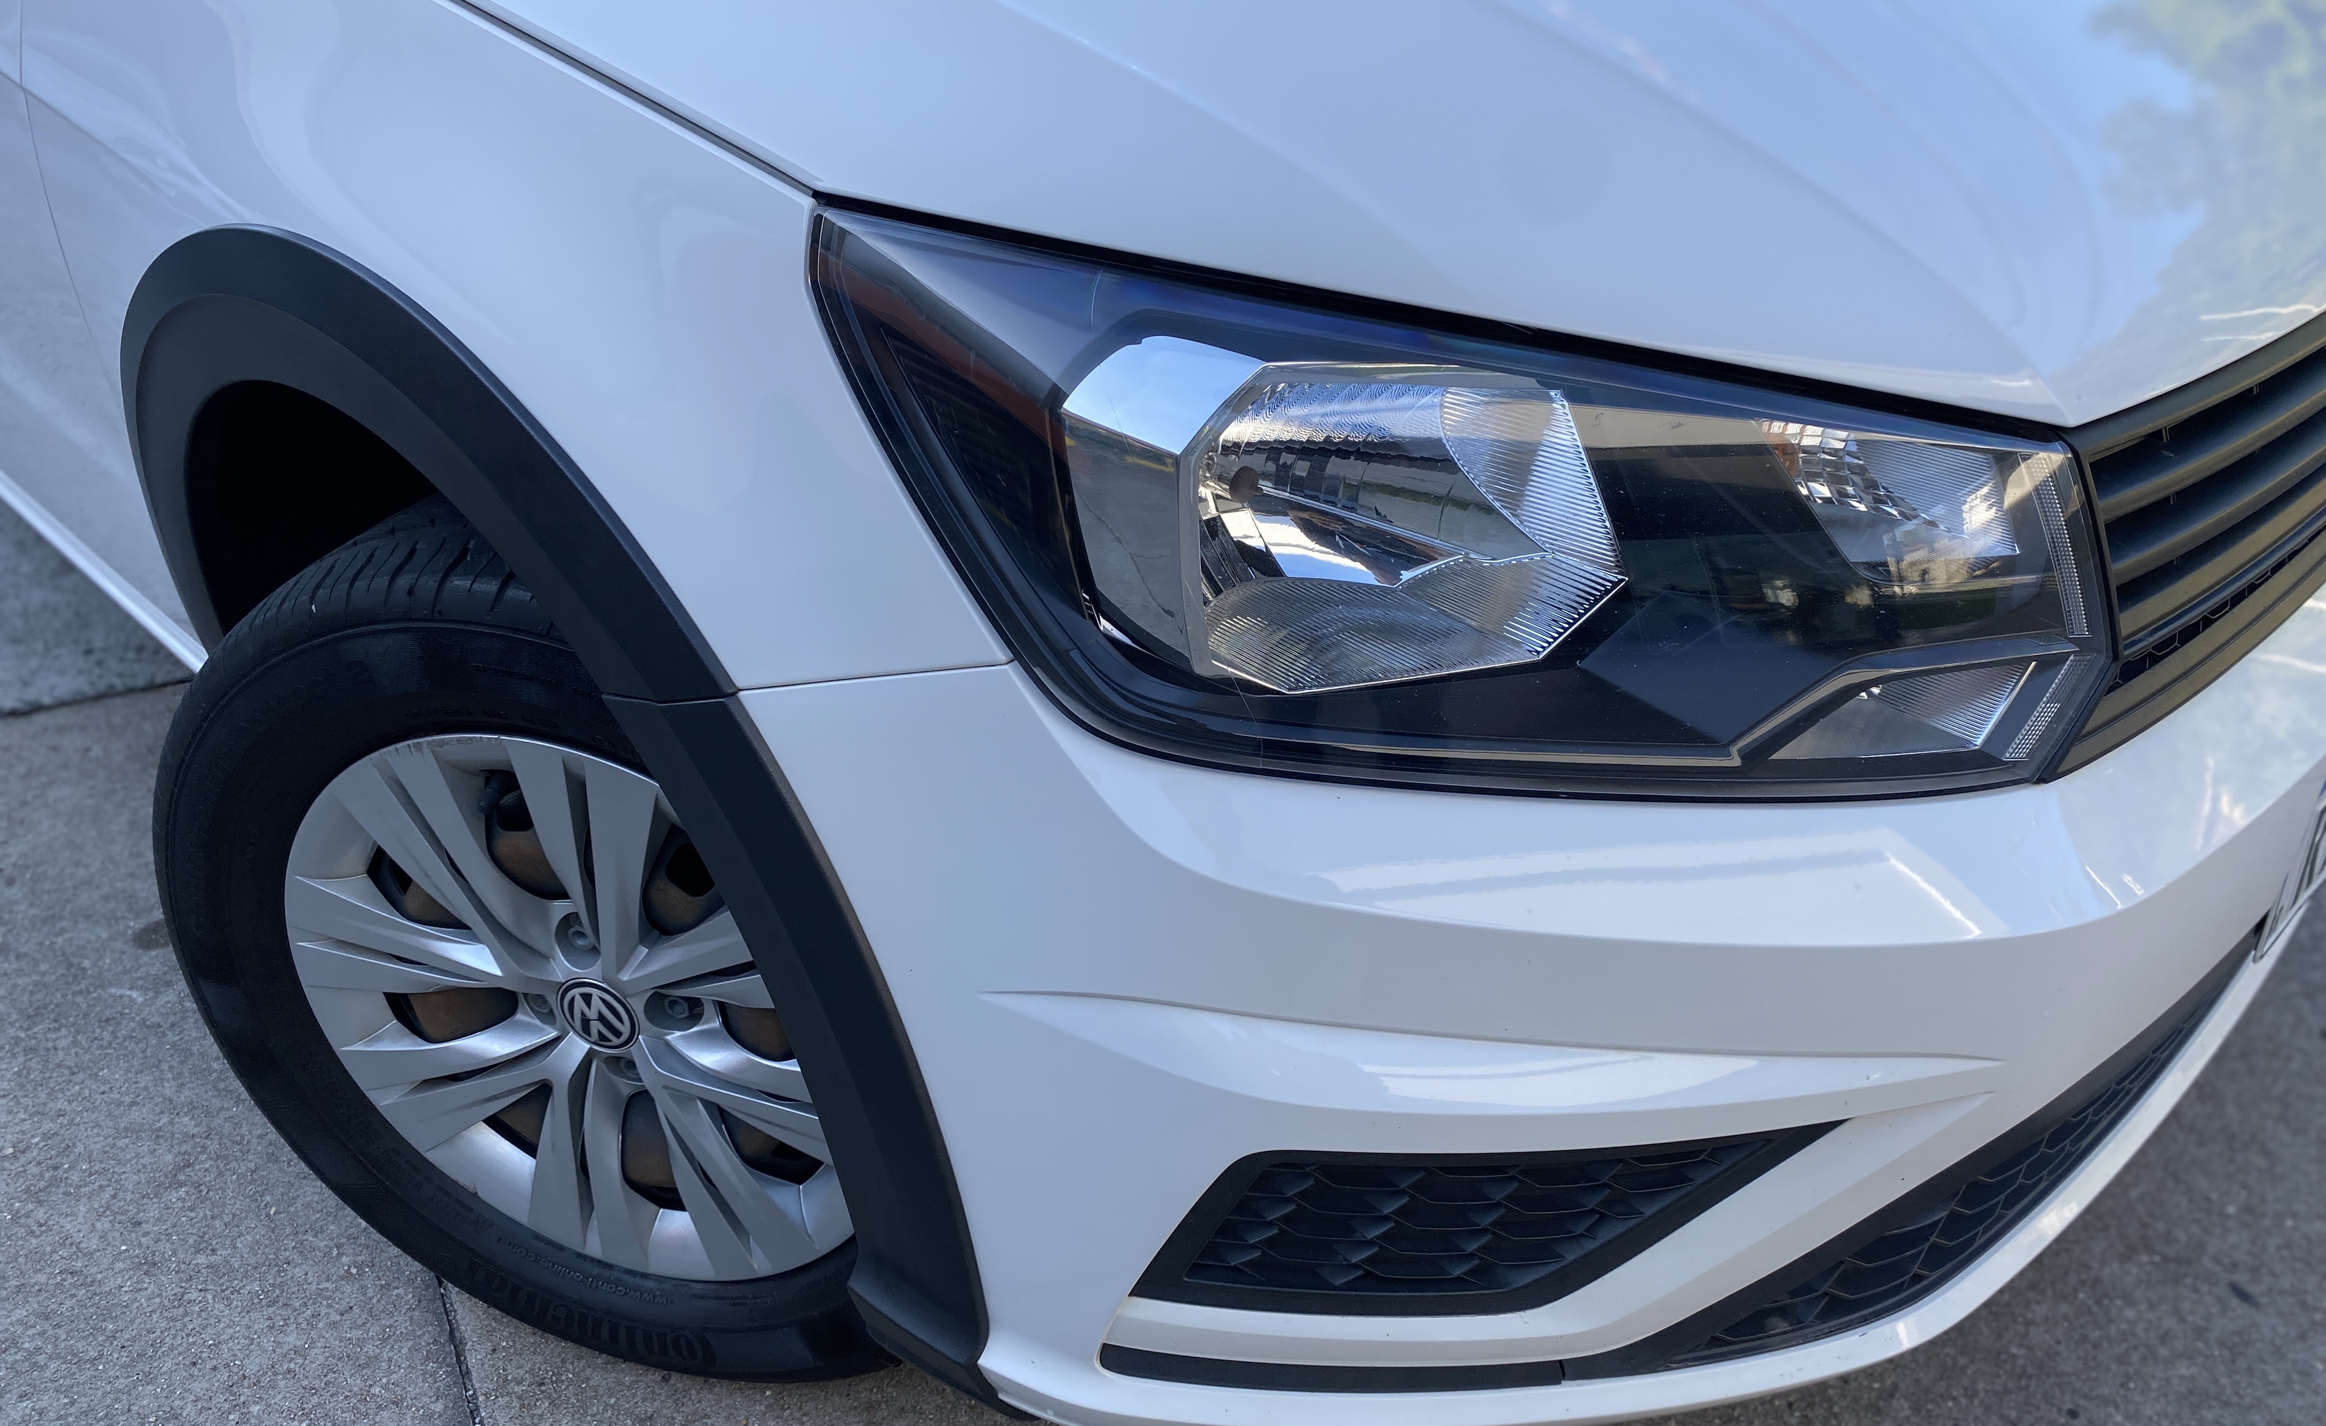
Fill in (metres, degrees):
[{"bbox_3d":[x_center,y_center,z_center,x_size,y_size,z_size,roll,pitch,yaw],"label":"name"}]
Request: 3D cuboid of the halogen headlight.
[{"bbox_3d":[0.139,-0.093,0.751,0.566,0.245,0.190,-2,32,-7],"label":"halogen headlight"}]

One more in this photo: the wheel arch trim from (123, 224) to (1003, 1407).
[{"bbox_3d":[-0.351,0.009,0.937,0.790,0.500,0.115,27,40,34],"label":"wheel arch trim"}]

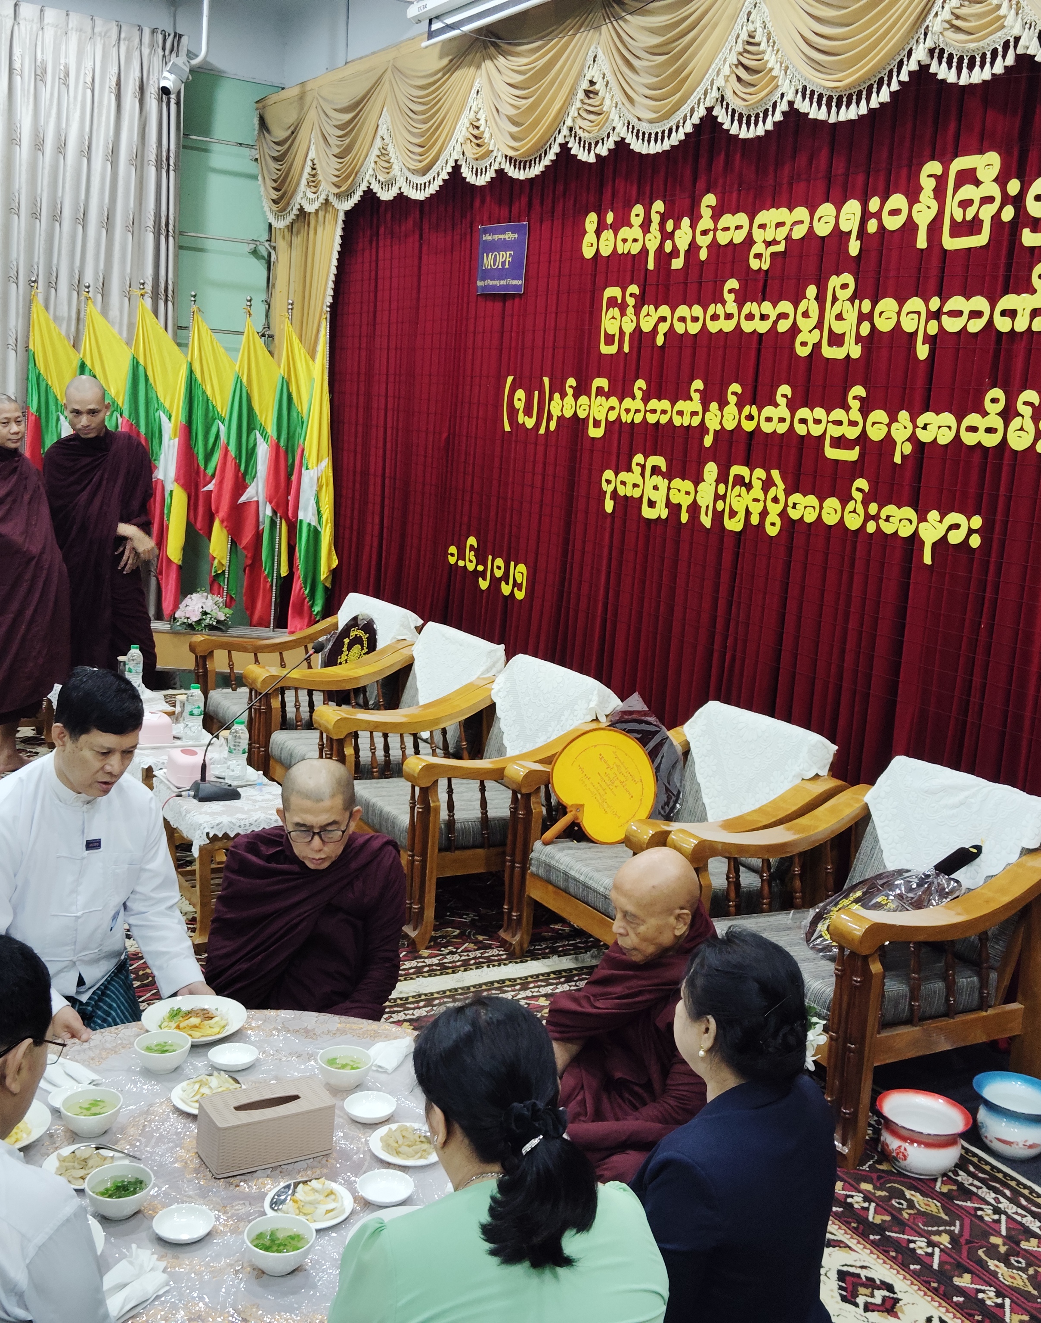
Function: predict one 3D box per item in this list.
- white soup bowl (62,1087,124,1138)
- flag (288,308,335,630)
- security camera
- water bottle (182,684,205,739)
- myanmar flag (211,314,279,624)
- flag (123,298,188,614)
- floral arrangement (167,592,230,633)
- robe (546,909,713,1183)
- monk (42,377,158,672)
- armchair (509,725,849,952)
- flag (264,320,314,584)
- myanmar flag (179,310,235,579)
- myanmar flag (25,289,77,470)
[{"bbox_3d":[-0.808,0.858,2.679,0.114,0.058,0.114,4,10,-1],"label":"white soup bowl"},{"bbox_3d":[-1.205,-1.094,8.250,0.290,1.820,0.250,-2,11,-31],"label":"flag"},{"bbox_3d":[-1.746,-2.962,7.200,0.130,0.140,0.220,7,54,18],"label":"security camera"},{"bbox_3d":[-1.120,0.179,4.880,0.067,0.205,0.067,-2,11,-31],"label":"water bottle"},{"bbox_3d":[-1.596,-1.105,8.250,0.370,1.750,0.220,4,10,-4],"label":"myanmar flag"},{"bbox_3d":[-2.121,-1.170,8.220,0.390,1.780,0.220,4,10,-4],"label":"flag"},{"bbox_3d":[-1.820,-0.276,8.046,0.350,0.230,0.320,-2,12,-33],"label":"floral arrangement"},{"bbox_3d":[0.240,0.860,3.062,0.580,0.660,0.620,-2,12,-32],"label":"robe"},{"bbox_3d":[-1.896,-0.405,6.343,0.490,1.700,0.360,-3,12,-37],"label":"monk"},{"bbox_3d":[0.440,0.572,4.310,0.755,0.810,0.775,-2,11,-31],"label":"armchair"},{"bbox_3d":[-1.342,-1.184,8.280,0.300,1.620,0.220,4,10,-4],"label":"flag"},{"bbox_3d":[-1.746,-1.172,7.980,0.310,1.580,0.200,-1,11,-25],"label":"myanmar flag"},{"bbox_3d":[-2.427,-1.171,7.467,0.310,1.500,0.200,-1,11,-25],"label":"myanmar flag"}]

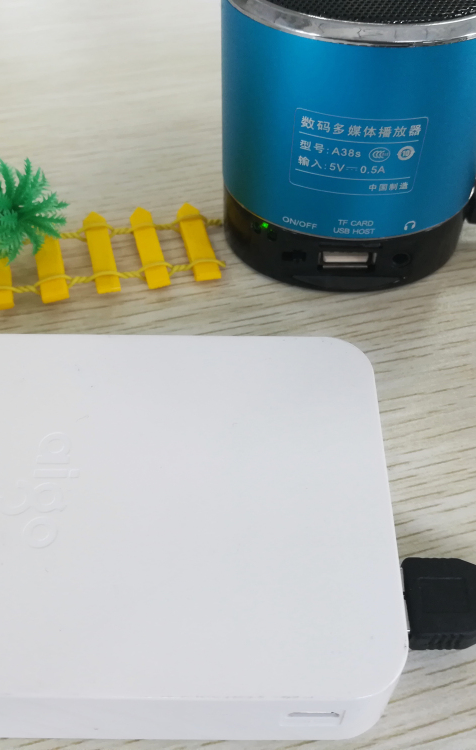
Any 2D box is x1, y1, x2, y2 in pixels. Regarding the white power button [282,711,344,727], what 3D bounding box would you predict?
[{"bbox_3d":[0.012,0.055,0.123,0.010,0.008,0.003,0,50,0],"label":"white power button"}]

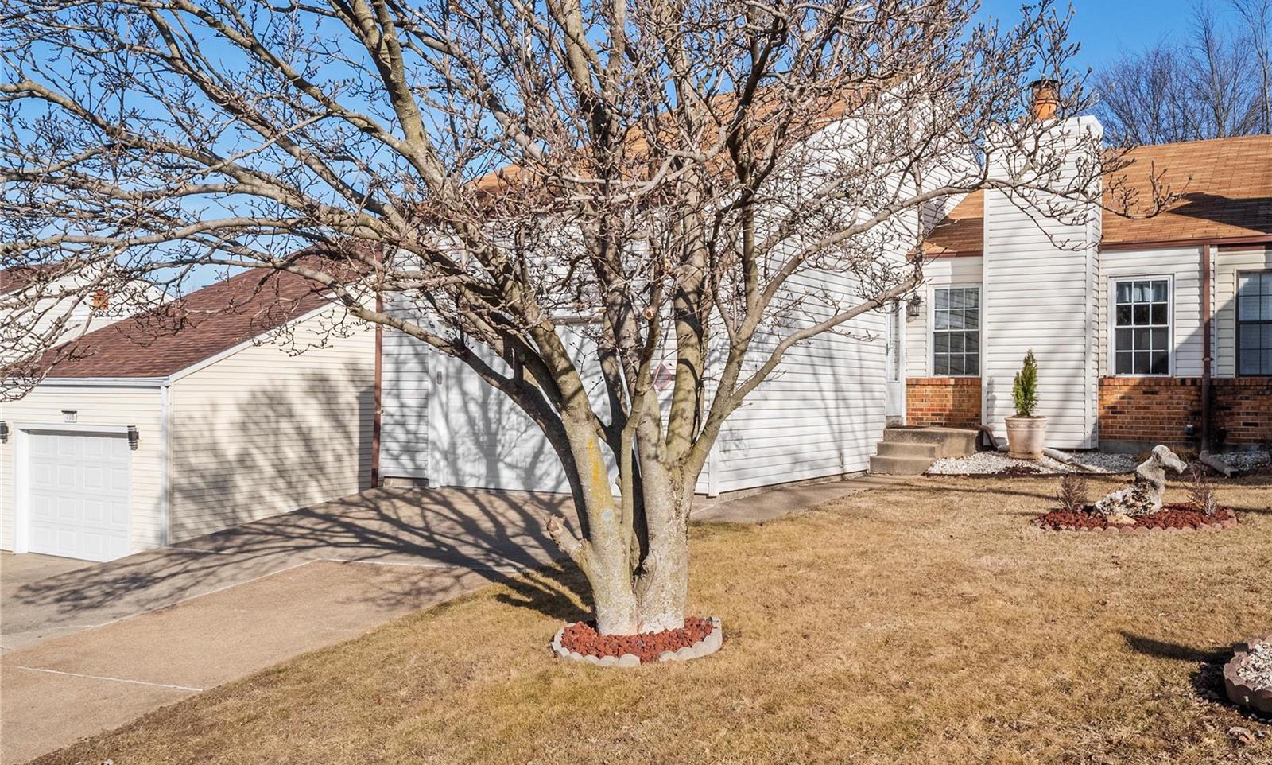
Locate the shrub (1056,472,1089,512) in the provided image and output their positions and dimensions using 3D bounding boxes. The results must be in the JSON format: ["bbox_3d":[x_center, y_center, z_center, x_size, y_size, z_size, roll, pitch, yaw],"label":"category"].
[{"bbox_3d":[3.980,1.000,9.650,0.310,0.370,0.310,0,-1,24],"label":"shrub"}]

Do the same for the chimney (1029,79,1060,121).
[{"bbox_3d":[5.950,-4.060,15.400,0.440,0.630,0.440,0,-1,32],"label":"chimney"}]

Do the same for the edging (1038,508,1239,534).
[{"bbox_3d":[4.440,1.180,9.350,1.620,0.120,1.500,0,-1,26],"label":"edging"}]

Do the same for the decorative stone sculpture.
[{"bbox_3d":[4.500,0.880,9.450,0.750,0.650,0.360,0,-1,26],"label":"decorative stone sculpture"}]

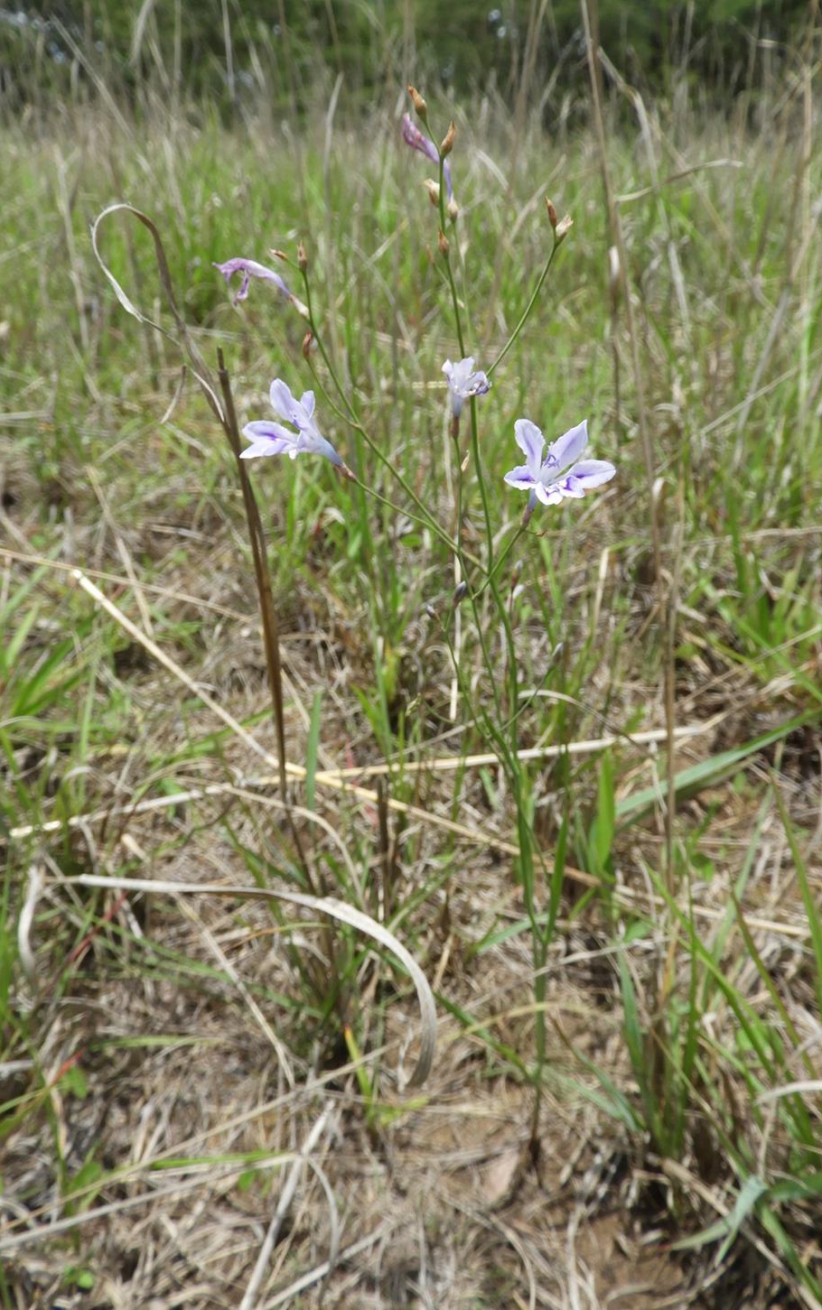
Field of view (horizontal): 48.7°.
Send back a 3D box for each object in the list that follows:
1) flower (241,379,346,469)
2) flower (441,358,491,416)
[{"bbox_3d":[-0.031,-0.062,0.242,0.025,0.021,0.022,-15,34,-24],"label":"flower"},{"bbox_3d":[0.015,-0.072,0.245,0.013,0.014,0.011,-14,34,-21],"label":"flower"}]

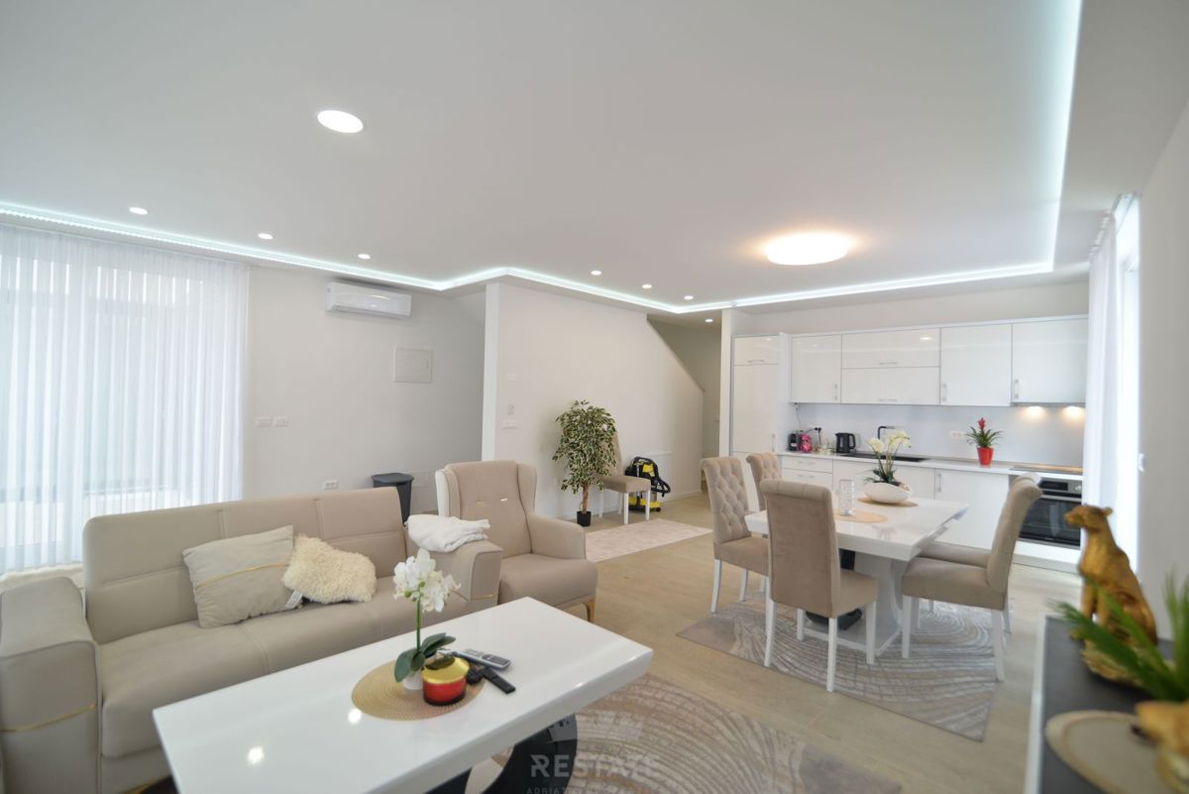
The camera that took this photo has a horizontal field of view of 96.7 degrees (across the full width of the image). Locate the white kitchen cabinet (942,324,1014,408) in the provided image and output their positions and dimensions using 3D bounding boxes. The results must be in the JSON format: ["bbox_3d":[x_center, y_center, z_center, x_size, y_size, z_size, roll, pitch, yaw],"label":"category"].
[{"bbox_3d":[3.949,-0.308,5.451,0.590,0.810,0.360,1,-1,45],"label":"white kitchen cabinet"}]

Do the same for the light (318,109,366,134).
[{"bbox_3d":[-1.187,-1.280,2.473,0.195,0.030,0.195,1,0,0],"label":"light"}]

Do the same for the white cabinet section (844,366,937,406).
[{"bbox_3d":[3.365,-0.113,5.961,0.986,0.401,0.360,1,-1,44],"label":"white cabinet section"}]

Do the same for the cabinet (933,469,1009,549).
[{"bbox_3d":[3.861,1.108,5.390,0.591,0.735,0.571,1,-1,40],"label":"cabinet"}]

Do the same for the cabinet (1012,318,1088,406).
[{"bbox_3d":[4.435,-0.319,5.153,0.577,0.792,0.335,1,-1,40],"label":"cabinet"}]

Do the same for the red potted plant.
[{"bbox_3d":[3.938,0.453,5.339,0.305,0.495,0.295,1,-1,40],"label":"red potted plant"}]

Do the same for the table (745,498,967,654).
[{"bbox_3d":[1.803,1.124,3.499,0.886,0.749,1.694,0,-1,43],"label":"table"}]

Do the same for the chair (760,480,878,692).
[{"bbox_3d":[1.227,0.963,2.913,0.576,1.020,0.443,2,-1,-44],"label":"chair"}]

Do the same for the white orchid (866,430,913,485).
[{"bbox_3d":[2.142,0.436,3.842,0.286,0.396,0.227,1,-1,33],"label":"white orchid"}]

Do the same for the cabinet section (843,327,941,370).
[{"bbox_3d":[3.372,-0.515,5.964,0.986,0.402,0.360,1,-1,44],"label":"cabinet section"}]

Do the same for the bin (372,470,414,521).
[{"bbox_3d":[-2.235,1.159,5.856,0.364,0.571,0.414,2,-1,-44],"label":"bin"}]

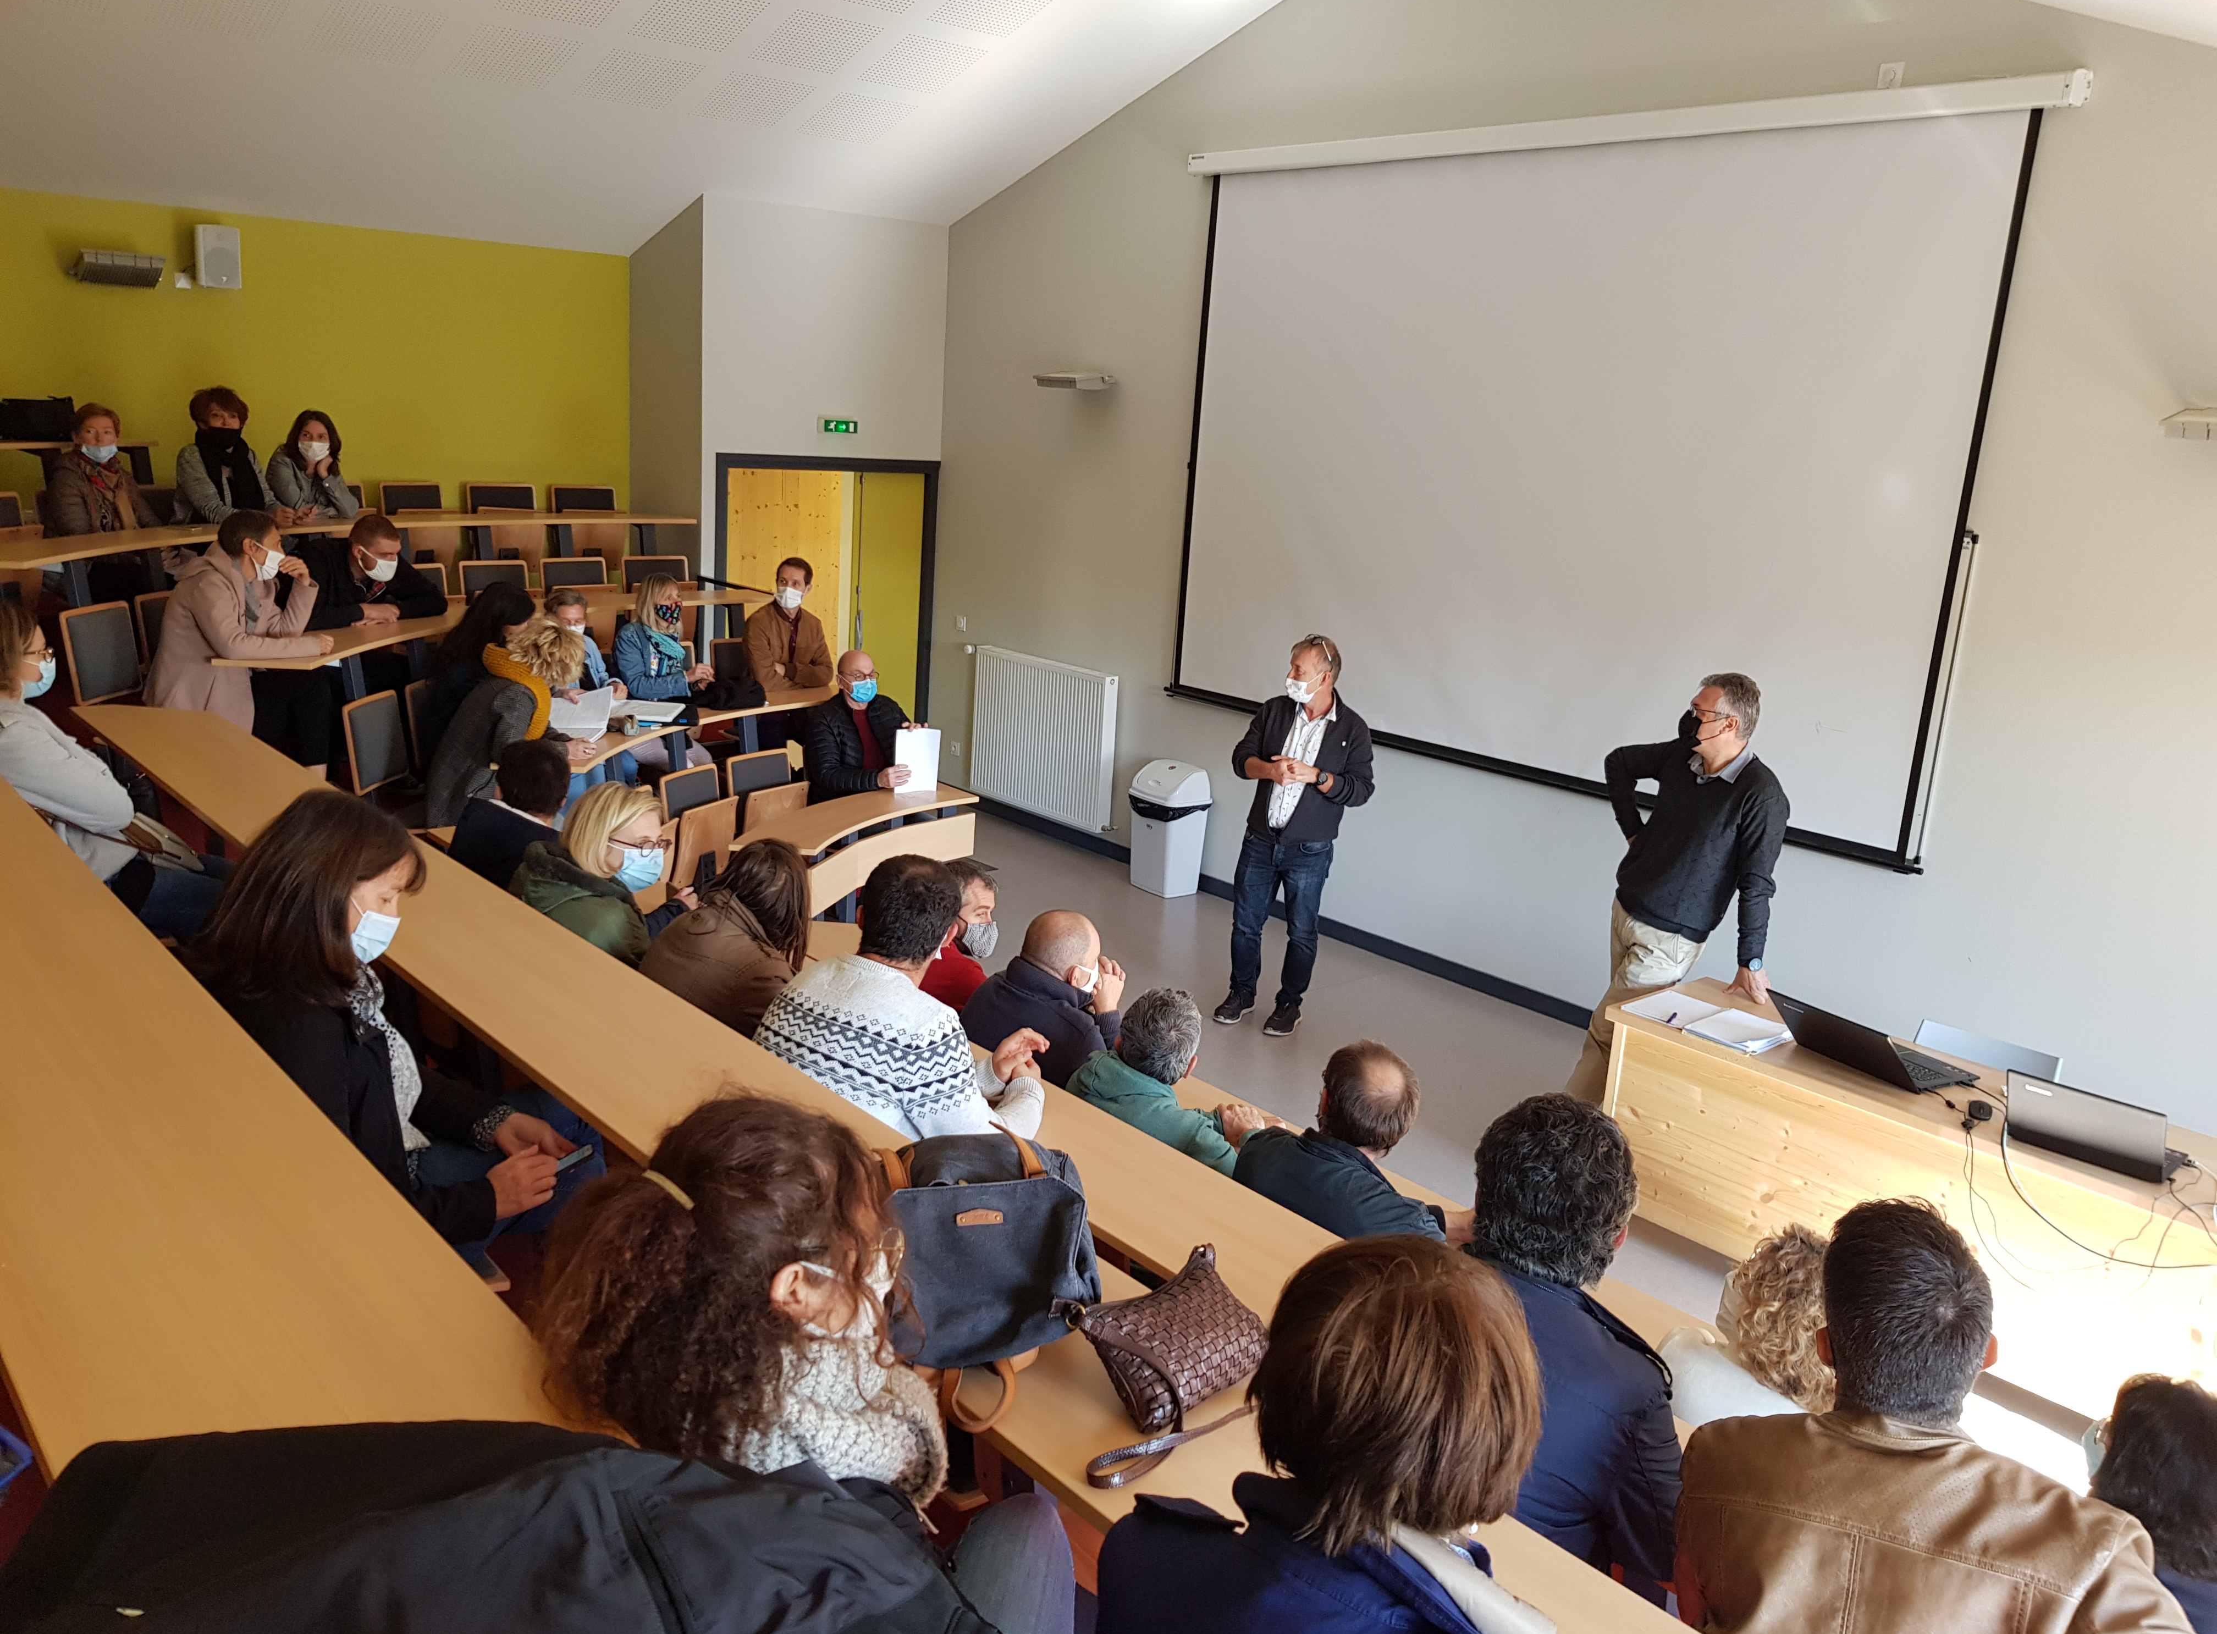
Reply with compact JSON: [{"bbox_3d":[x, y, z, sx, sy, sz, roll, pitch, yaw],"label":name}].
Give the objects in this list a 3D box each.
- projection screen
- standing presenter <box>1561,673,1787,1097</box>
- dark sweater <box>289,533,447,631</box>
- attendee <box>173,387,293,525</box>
[{"bbox_3d":[1.788,-1.547,7.384,0.080,2.660,3.980,-9,18,-42],"label":"projection screen"},{"bbox_3d":[2.057,0.366,6.123,0.740,1.780,0.500,11,15,28],"label":"standing presenter"},{"bbox_3d":[-3.212,-0.904,7.230,0.560,0.550,0.530,5,13,7],"label":"dark sweater"},{"bbox_3d":[-4.118,-1.302,7.846,0.700,1.350,0.500,9,14,20],"label":"attendee"}]

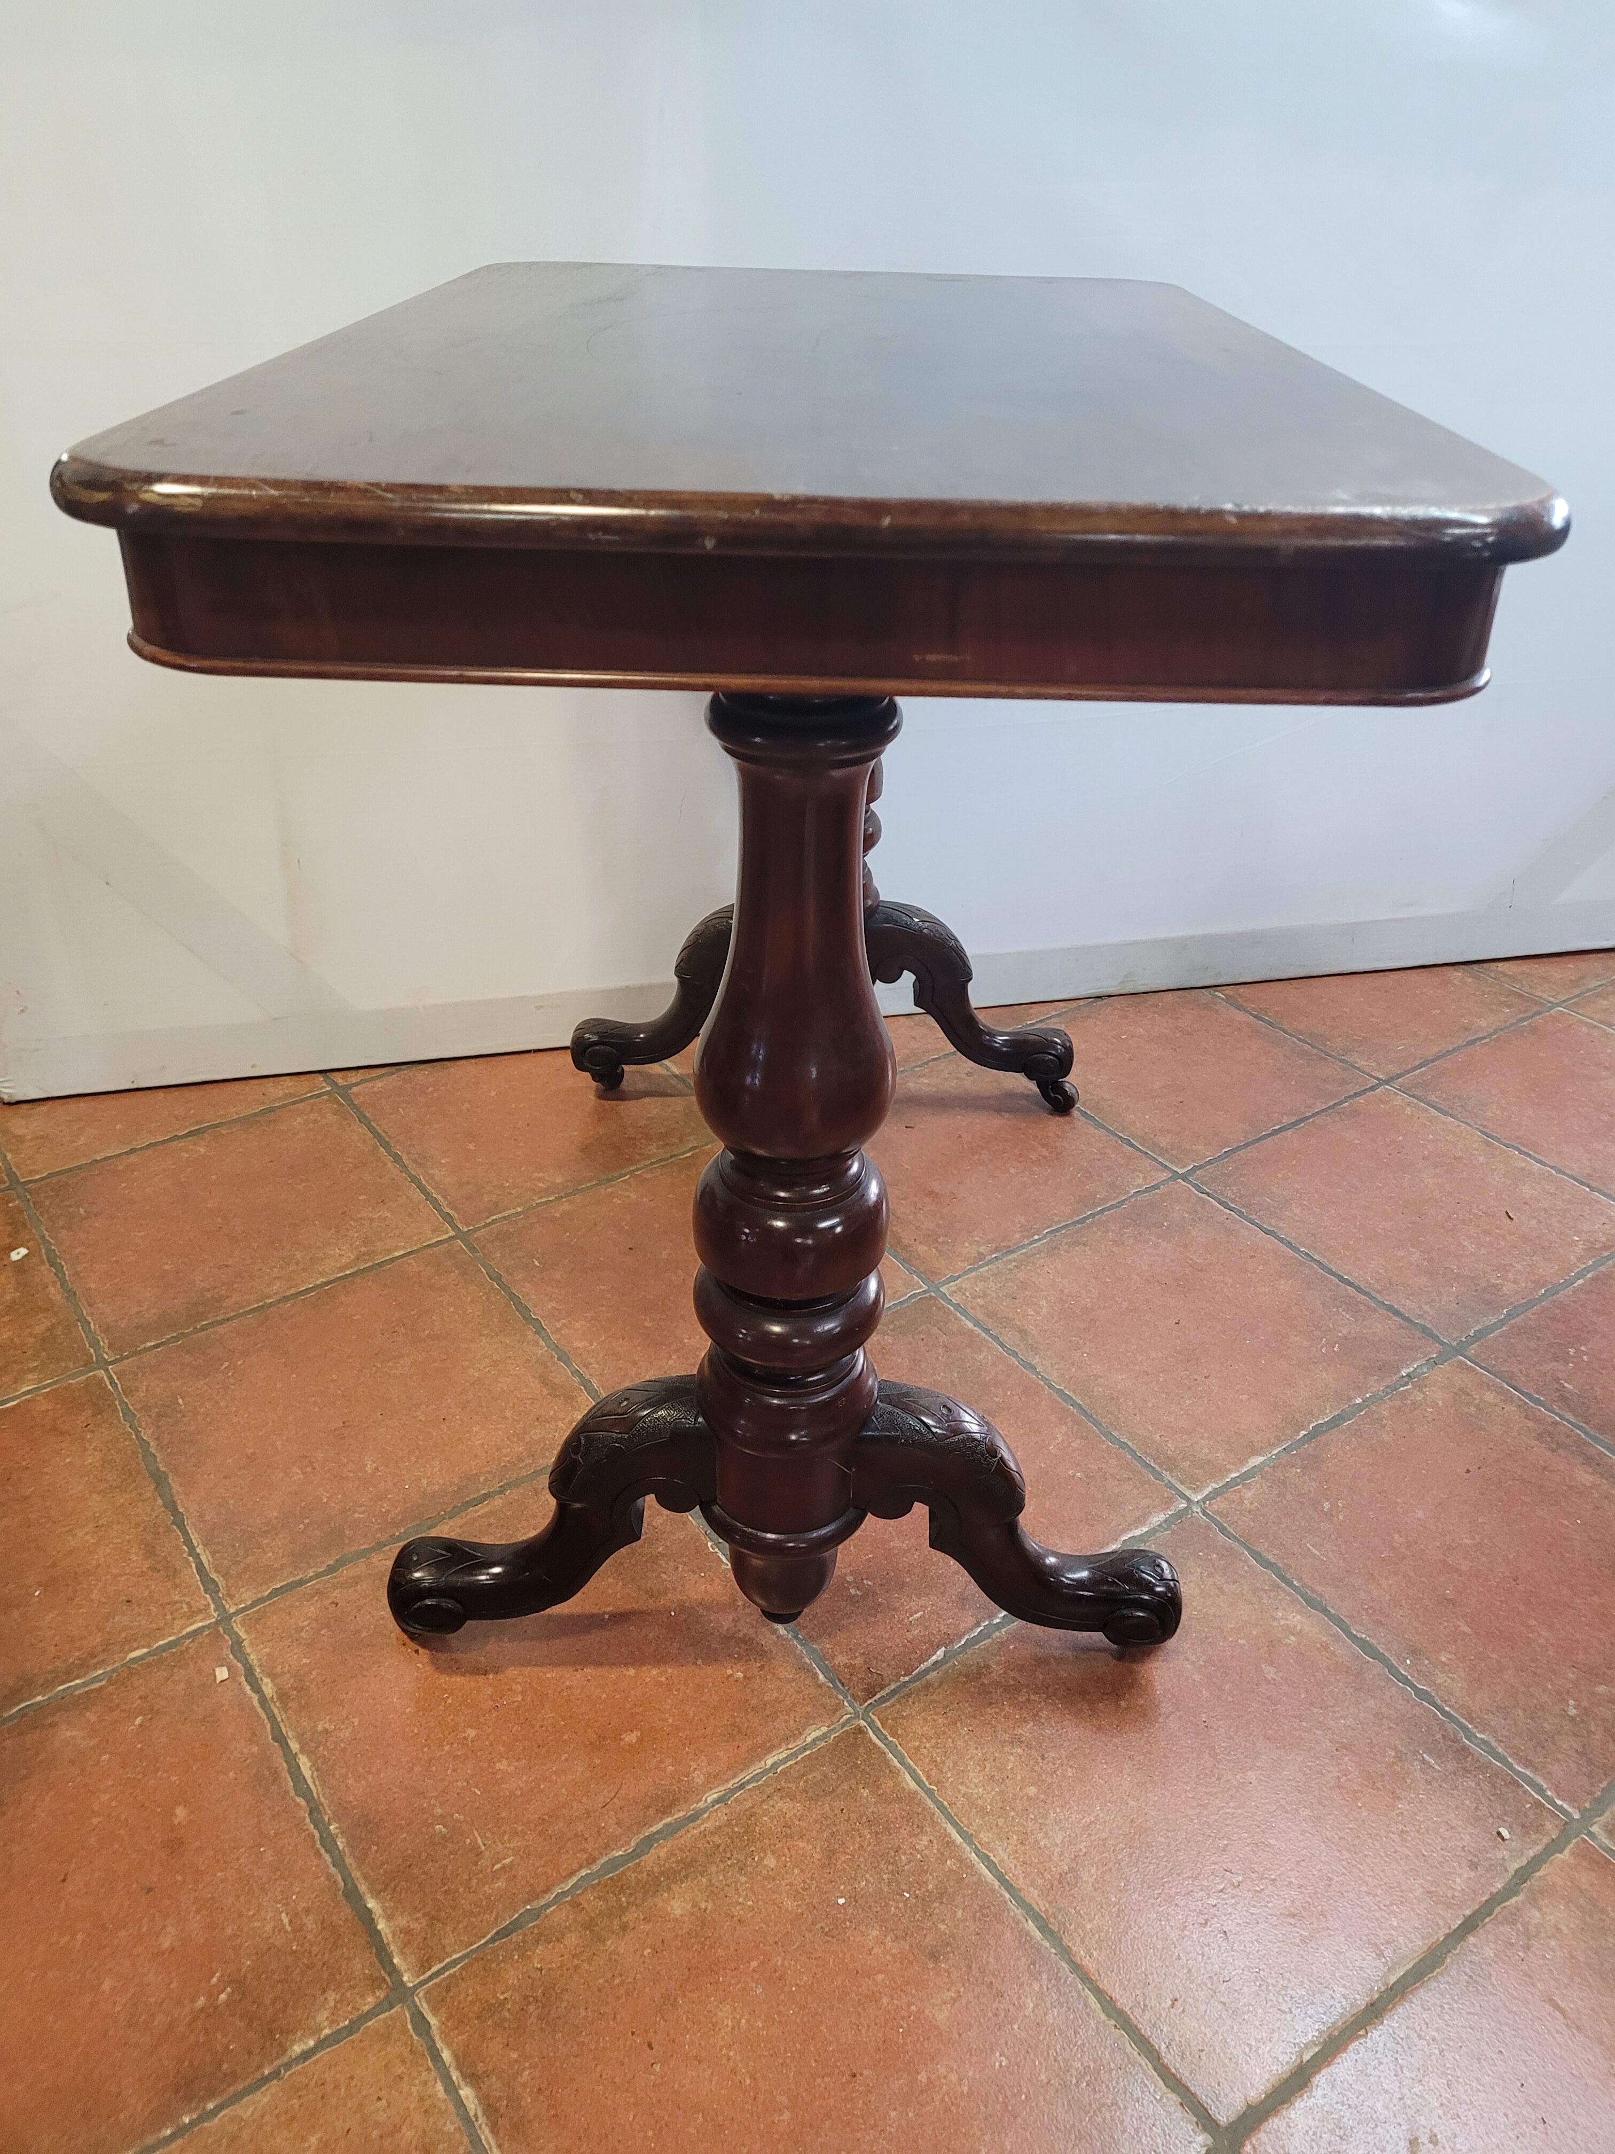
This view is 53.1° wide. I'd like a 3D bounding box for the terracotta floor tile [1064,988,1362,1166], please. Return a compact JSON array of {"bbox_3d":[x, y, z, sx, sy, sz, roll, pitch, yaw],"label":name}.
[{"bbox_3d":[0.394,-0.009,1.724,0.297,0.012,0.297,-19,37,-30],"label":"terracotta floor tile"}]

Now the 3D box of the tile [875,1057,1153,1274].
[{"bbox_3d":[0.145,0.079,1.574,0.297,0.012,0.297,-19,37,-30],"label":"tile"}]

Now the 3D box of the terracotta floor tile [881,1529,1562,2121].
[{"bbox_3d":[0.246,0.429,0.997,0.297,0.012,0.297,-19,37,-30],"label":"terracotta floor tile"}]

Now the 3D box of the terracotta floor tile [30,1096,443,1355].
[{"bbox_3d":[-0.526,0.127,1.485,0.297,0.012,0.297,-19,37,-30],"label":"terracotta floor tile"}]

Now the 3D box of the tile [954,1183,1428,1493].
[{"bbox_3d":[0.321,0.208,1.362,0.297,0.012,0.297,-19,37,-30],"label":"tile"}]

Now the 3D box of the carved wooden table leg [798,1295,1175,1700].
[{"bbox_3d":[0.129,0.290,1.028,0.224,0.201,0.068,1,31,1],"label":"carved wooden table leg"}]

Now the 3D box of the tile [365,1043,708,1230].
[{"bbox_3d":[-0.277,0.038,1.635,0.297,0.012,0.297,-19,37,-30],"label":"tile"}]

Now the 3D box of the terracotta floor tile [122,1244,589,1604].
[{"bbox_3d":[-0.353,0.257,1.272,0.297,0.012,0.297,-19,37,-30],"label":"terracotta floor tile"}]

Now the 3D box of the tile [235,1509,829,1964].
[{"bbox_3d":[-0.179,0.388,1.058,0.297,0.012,0.297,-19,37,-30],"label":"tile"}]

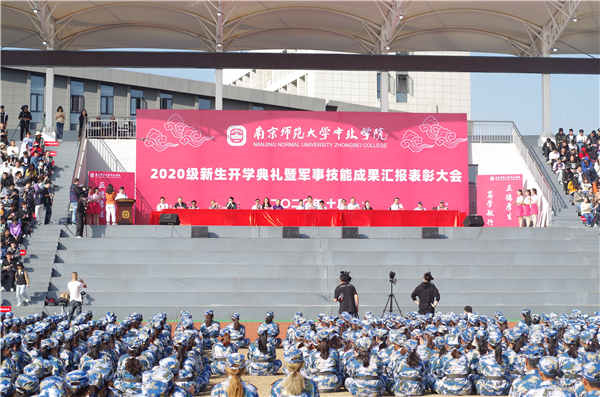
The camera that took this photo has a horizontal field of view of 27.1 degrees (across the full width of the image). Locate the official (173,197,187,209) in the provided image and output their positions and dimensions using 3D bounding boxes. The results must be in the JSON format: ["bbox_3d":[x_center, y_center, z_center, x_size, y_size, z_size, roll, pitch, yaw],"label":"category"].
[{"bbox_3d":[-4.861,0.543,50.511,0.550,1.280,0.750,0,-3,-5],"label":"official"}]

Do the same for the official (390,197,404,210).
[{"bbox_3d":[4.051,0.594,52.059,0.520,1.300,0.750,0,-4,-6],"label":"official"}]

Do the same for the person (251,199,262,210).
[{"bbox_3d":[-1.798,0.655,52.060,0.520,1.280,0.750,0,-4,-6],"label":"person"}]

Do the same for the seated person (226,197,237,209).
[{"bbox_3d":[-2.830,0.587,51.459,0.520,1.300,0.750,0,-4,-6],"label":"seated person"}]

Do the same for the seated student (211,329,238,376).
[{"bbox_3d":[-1.386,2.781,22.900,0.600,0.870,0.650,0,-3,-5],"label":"seated student"}]

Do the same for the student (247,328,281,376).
[{"bbox_3d":[-0.670,2.783,22.900,0.600,0.870,0.650,0,-3,-5],"label":"student"}]

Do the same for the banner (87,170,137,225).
[{"bbox_3d":[-7.767,0.079,51.600,1.960,2.310,0.100,1,-3,-21],"label":"banner"}]

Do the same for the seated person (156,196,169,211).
[{"bbox_3d":[-5.647,0.587,51.159,0.520,1.300,0.750,0,-4,-6],"label":"seated person"}]

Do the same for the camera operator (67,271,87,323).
[{"bbox_3d":[-7.477,3.332,41.746,0.550,1.740,0.500,-1,-4,22],"label":"camera operator"}]

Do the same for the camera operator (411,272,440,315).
[{"bbox_3d":[3.140,2.760,31.200,0.680,1.770,0.420,0,-3,-5],"label":"camera operator"}]

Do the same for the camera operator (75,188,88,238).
[{"bbox_3d":[-8.217,0.617,46.855,0.500,1.750,0.520,2,-4,-30],"label":"camera operator"}]

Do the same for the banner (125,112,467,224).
[{"bbox_3d":[0.159,-1.177,52.613,14.050,4.950,0.200,0,-3,-5],"label":"banner"}]

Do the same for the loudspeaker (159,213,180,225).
[{"bbox_3d":[-4.994,0.822,47.902,0.760,0.460,0.450,0,-3,-5],"label":"loudspeaker"}]

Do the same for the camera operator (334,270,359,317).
[{"bbox_3d":[1.102,2.579,29.546,0.570,1.720,0.420,-1,-4,10],"label":"camera operator"}]

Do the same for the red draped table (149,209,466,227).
[{"bbox_3d":[0.406,0.796,50.132,12.750,0.760,0.650,0,-3,-5],"label":"red draped table"}]

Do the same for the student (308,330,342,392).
[{"bbox_3d":[0.352,2.236,17.223,0.520,0.850,0.650,0,-4,-3],"label":"student"}]

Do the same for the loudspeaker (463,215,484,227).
[{"bbox_3d":[6.901,0.923,49.600,0.760,0.440,0.480,0,-4,-6],"label":"loudspeaker"}]

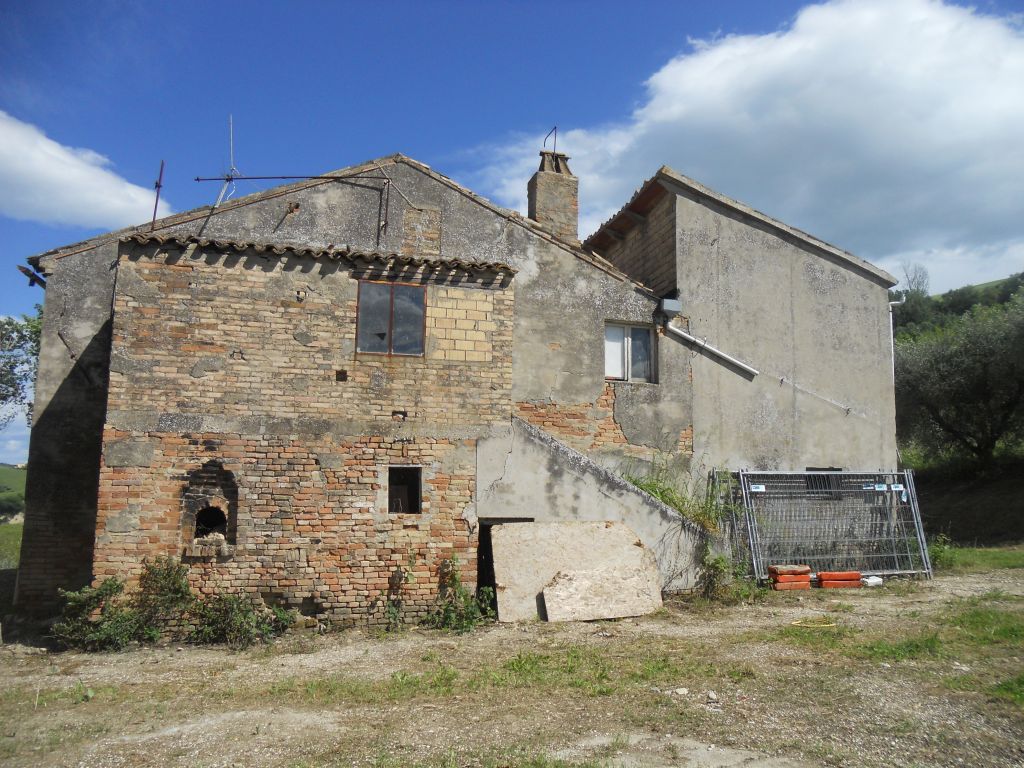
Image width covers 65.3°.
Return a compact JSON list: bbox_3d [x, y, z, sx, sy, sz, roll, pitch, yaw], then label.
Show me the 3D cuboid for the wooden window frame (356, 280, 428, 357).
[{"bbox_3d":[-1.488,-0.795,9.916,0.844,0.912,0.080,3,-7,-16],"label":"wooden window frame"}]

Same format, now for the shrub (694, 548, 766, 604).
[{"bbox_3d":[3.007,2.663,10.991,0.850,0.660,0.620,3,-7,-16],"label":"shrub"}]

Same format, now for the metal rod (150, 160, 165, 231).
[{"bbox_3d":[-5.009,-2.671,11.304,0.070,1.038,0.060,7,-8,-16],"label":"metal rod"}]

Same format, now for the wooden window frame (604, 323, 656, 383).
[{"bbox_3d":[1.958,-0.506,13.320,0.968,0.953,0.100,3,-7,-16],"label":"wooden window frame"}]

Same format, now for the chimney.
[{"bbox_3d":[0.700,-3.130,13.654,0.736,1.581,0.520,3,-7,-16],"label":"chimney"}]

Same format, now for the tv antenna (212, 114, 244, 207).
[{"bbox_3d":[-4.059,-3.200,11.439,0.360,1.220,0.400,3,-7,-16],"label":"tv antenna"}]

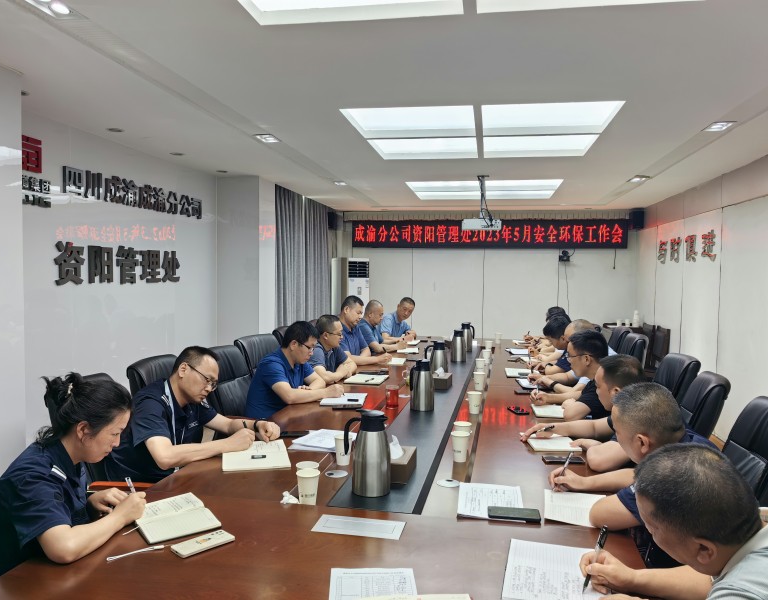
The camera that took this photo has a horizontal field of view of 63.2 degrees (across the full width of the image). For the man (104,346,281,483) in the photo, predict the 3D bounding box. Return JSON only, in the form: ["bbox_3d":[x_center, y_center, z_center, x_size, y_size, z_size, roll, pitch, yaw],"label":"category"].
[{"bbox_3d":[-0.756,0.802,2.770,0.720,1.185,0.640,2,2,31],"label":"man"}]

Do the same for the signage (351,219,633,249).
[{"bbox_3d":[1.513,-0.983,9.370,4.056,0.414,0.090,1,2,11],"label":"signage"}]

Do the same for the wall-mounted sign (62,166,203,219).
[{"bbox_3d":[-1.828,-0.791,4.806,0.035,0.172,1.870,1,2,10],"label":"wall-mounted sign"}]

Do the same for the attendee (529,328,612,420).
[{"bbox_3d":[1.255,0.791,3.612,0.760,1.215,0.580,1,2,9],"label":"attendee"}]

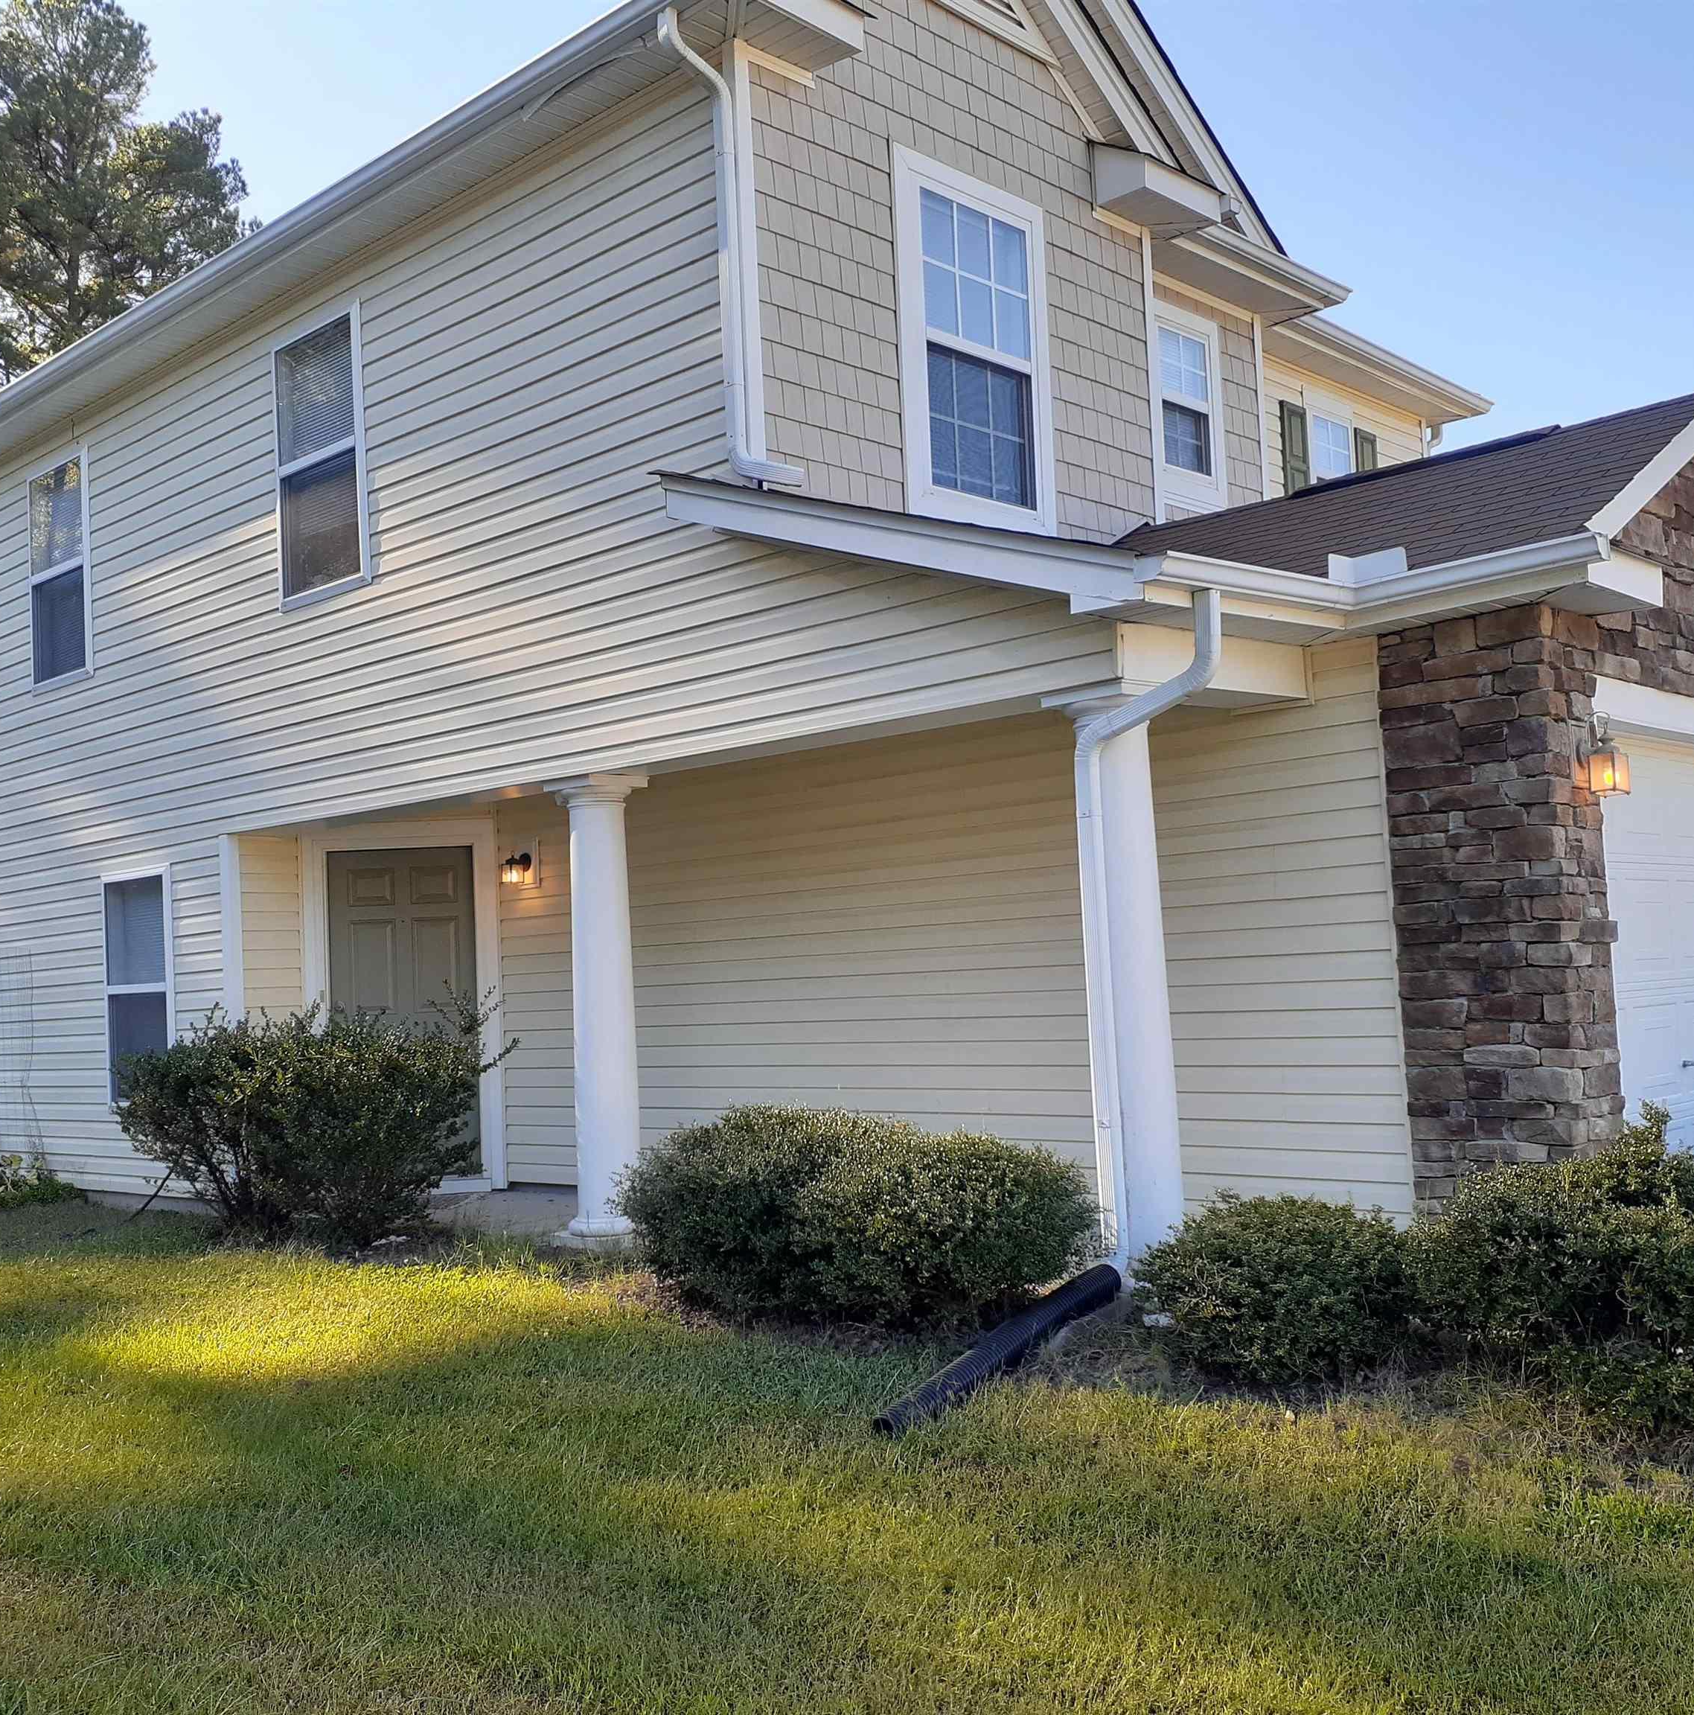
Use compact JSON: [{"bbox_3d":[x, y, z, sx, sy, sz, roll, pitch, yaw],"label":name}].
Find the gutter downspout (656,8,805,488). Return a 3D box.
[{"bbox_3d":[-0.479,-2.581,7.465,0.470,2.114,0.381,-6,-5,44],"label":"gutter downspout"}]

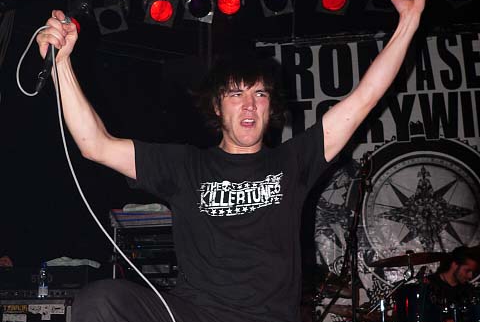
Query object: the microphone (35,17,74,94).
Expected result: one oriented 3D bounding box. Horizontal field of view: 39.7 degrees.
[{"bbox_3d":[-0.469,-0.267,1.700,0.050,0.210,0.050,29,0,-18],"label":"microphone"}]

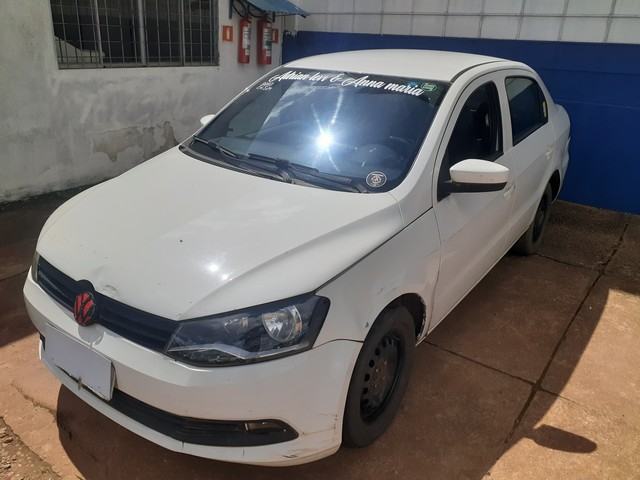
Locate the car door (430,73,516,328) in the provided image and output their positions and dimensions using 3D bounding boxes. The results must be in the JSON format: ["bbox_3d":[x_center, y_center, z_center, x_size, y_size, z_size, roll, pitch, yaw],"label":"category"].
[{"bbox_3d":[0.737,-0.243,2.494,0.250,1.140,1.070,16,26,32],"label":"car door"}]

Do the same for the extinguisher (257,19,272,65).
[{"bbox_3d":[-0.737,-2.630,6.625,0.190,0.570,0.190,2,21,-1],"label":"extinguisher"}]

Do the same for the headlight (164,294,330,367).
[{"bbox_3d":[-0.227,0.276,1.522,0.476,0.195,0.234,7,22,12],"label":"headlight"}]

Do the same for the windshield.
[{"bbox_3d":[-0.048,-0.604,2.461,1.270,0.120,0.900,16,54,32],"label":"windshield"}]

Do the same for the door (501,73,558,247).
[{"bbox_3d":[1.330,-0.534,3.272,0.230,1.120,1.020,16,26,32],"label":"door"}]

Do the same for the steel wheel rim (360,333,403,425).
[{"bbox_3d":[0.205,0.528,2.004,0.130,0.380,0.380,16,26,32],"label":"steel wheel rim"}]

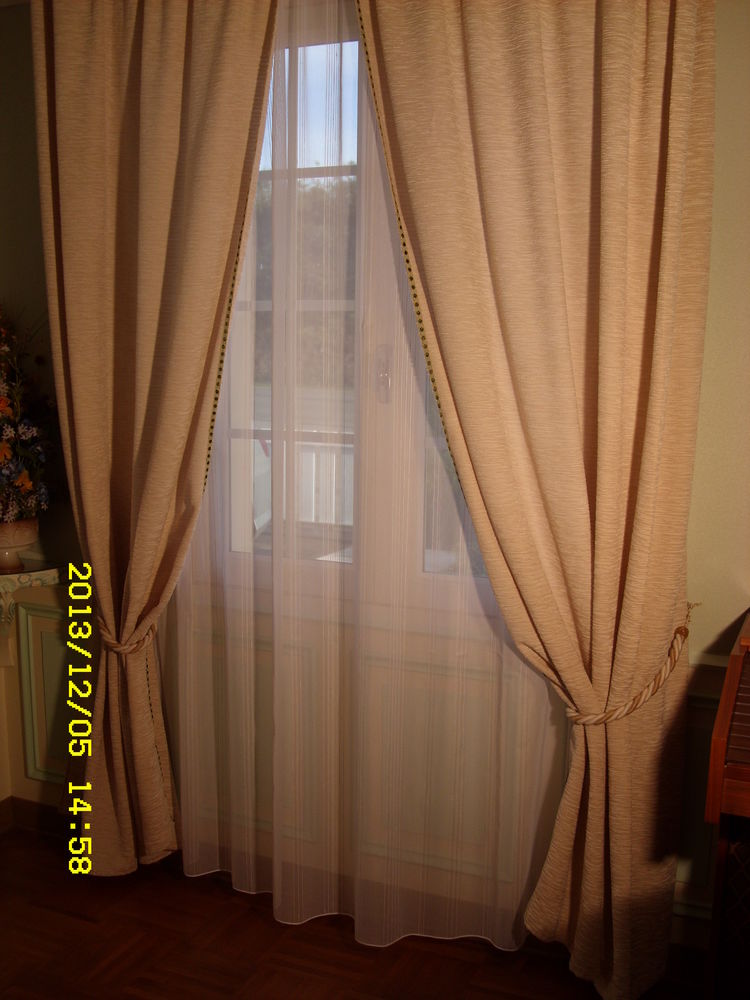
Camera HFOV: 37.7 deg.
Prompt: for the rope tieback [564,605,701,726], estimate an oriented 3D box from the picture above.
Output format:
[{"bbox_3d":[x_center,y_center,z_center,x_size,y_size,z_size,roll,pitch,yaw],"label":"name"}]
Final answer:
[{"bbox_3d":[0.560,0.363,2.423,0.270,0.270,0.140,5,10,24],"label":"rope tieback"}]

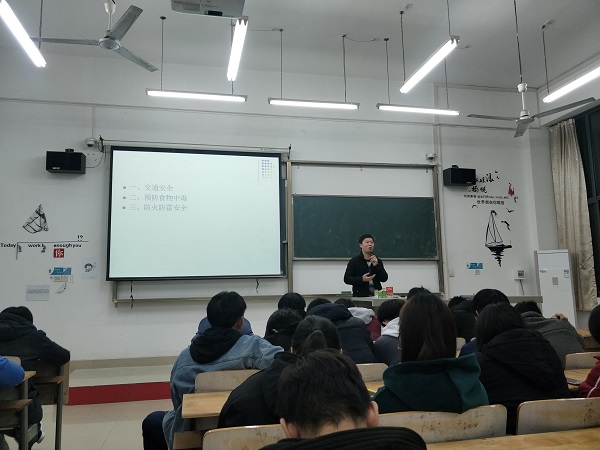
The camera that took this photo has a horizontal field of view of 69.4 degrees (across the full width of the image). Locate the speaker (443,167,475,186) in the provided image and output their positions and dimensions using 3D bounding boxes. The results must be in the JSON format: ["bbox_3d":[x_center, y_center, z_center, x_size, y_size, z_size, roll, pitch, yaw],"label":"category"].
[{"bbox_3d":[2.758,-0.811,7.476,0.450,0.270,0.250,0,-2,-10],"label":"speaker"}]

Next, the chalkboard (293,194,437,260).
[{"bbox_3d":[1.129,0.040,7.170,2.545,1.049,0.060,1,-8,-13],"label":"chalkboard"}]

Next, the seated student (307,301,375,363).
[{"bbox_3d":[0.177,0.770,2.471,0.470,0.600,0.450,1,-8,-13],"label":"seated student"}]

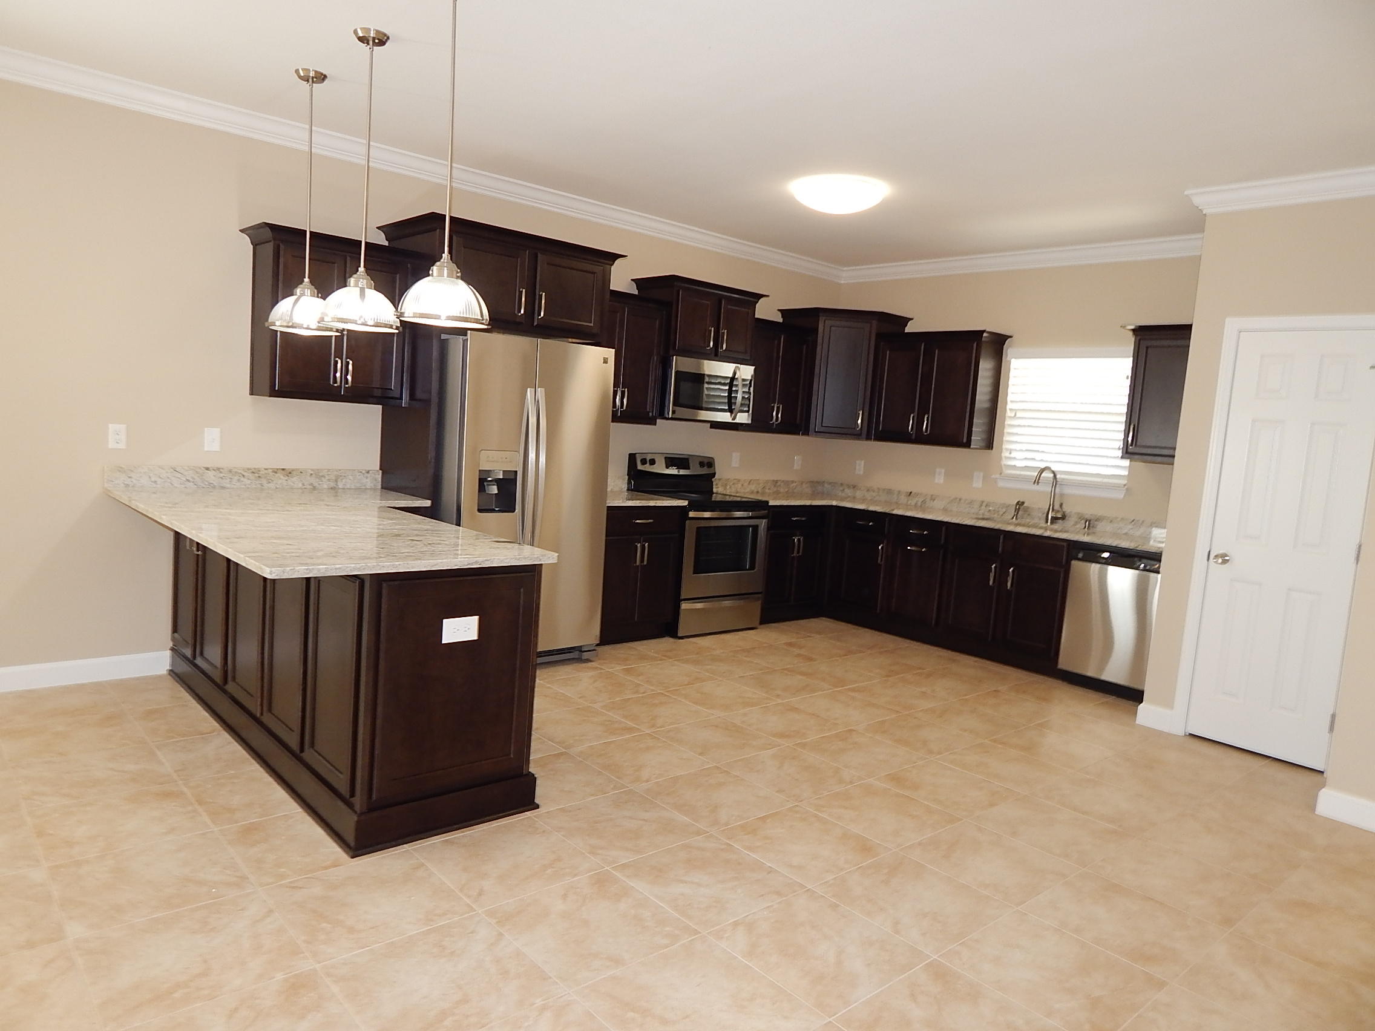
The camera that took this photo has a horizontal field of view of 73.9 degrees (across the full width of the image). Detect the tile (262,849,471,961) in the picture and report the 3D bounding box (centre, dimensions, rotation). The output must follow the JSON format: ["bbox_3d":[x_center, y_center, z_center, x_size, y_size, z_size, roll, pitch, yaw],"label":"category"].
[{"bbox_3d":[-0.915,1.108,2.620,0.447,0.010,0.447,-1,8,-42],"label":"tile"}]

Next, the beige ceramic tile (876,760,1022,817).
[{"bbox_3d":[1.081,1.135,3.803,0.447,0.010,0.447,-1,8,-42],"label":"beige ceramic tile"}]

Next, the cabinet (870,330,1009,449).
[{"bbox_3d":[1.824,-0.918,6.717,0.409,0.798,0.951,-1,8,-42],"label":"cabinet"}]

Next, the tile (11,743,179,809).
[{"bbox_3d":[-2.124,0.926,3.271,0.443,0.010,0.443,-1,8,-42],"label":"tile"}]

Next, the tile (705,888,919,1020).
[{"bbox_3d":[0.362,1.191,2.516,0.443,0.010,0.443,-1,8,-42],"label":"tile"}]

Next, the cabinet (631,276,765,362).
[{"bbox_3d":[0.075,-1.315,6.270,0.883,0.489,0.462,-1,8,-42],"label":"cabinet"}]

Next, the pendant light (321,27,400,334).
[{"bbox_3d":[-1.180,-1.226,3.353,0.296,1.055,0.296,-1,8,-42],"label":"pendant light"}]

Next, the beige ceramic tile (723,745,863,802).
[{"bbox_3d":[0.440,1.077,3.814,0.450,0.010,0.450,-1,8,-42],"label":"beige ceramic tile"}]

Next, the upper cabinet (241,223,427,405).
[{"bbox_3d":[-1.824,-0.987,4.674,0.786,0.804,0.381,-1,8,-42],"label":"upper cabinet"}]

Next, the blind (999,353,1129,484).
[{"bbox_3d":[2.584,-0.656,6.195,0.055,0.874,0.919,-1,8,-42],"label":"blind"}]

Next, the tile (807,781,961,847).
[{"bbox_3d":[0.740,1.134,3.480,0.450,0.010,0.450,-1,8,-42],"label":"tile"}]

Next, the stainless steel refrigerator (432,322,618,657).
[{"bbox_3d":[-1.032,-0.078,5.105,0.909,1.770,0.775,-1,8,-42],"label":"stainless steel refrigerator"}]

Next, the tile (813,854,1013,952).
[{"bbox_3d":[0.703,1.196,2.843,0.450,0.010,0.450,-1,8,-42],"label":"tile"}]

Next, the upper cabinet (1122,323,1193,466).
[{"bbox_3d":[2.946,-0.702,5.424,0.335,0.793,0.480,-1,8,-42],"label":"upper cabinet"}]

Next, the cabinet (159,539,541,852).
[{"bbox_3d":[-1.532,0.485,3.893,0.687,0.876,2.316,-1,8,-42],"label":"cabinet"}]

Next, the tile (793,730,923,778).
[{"bbox_3d":[0.777,1.071,4.117,0.450,0.010,0.450,-1,8,-42],"label":"tile"}]

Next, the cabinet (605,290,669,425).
[{"bbox_3d":[-0.487,-1.003,5.875,0.625,0.797,0.376,-1,8,-42],"label":"cabinet"}]

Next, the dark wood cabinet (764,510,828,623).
[{"bbox_3d":[0.591,0.328,6.898,0.716,0.874,0.625,-1,8,-42],"label":"dark wood cabinet"}]

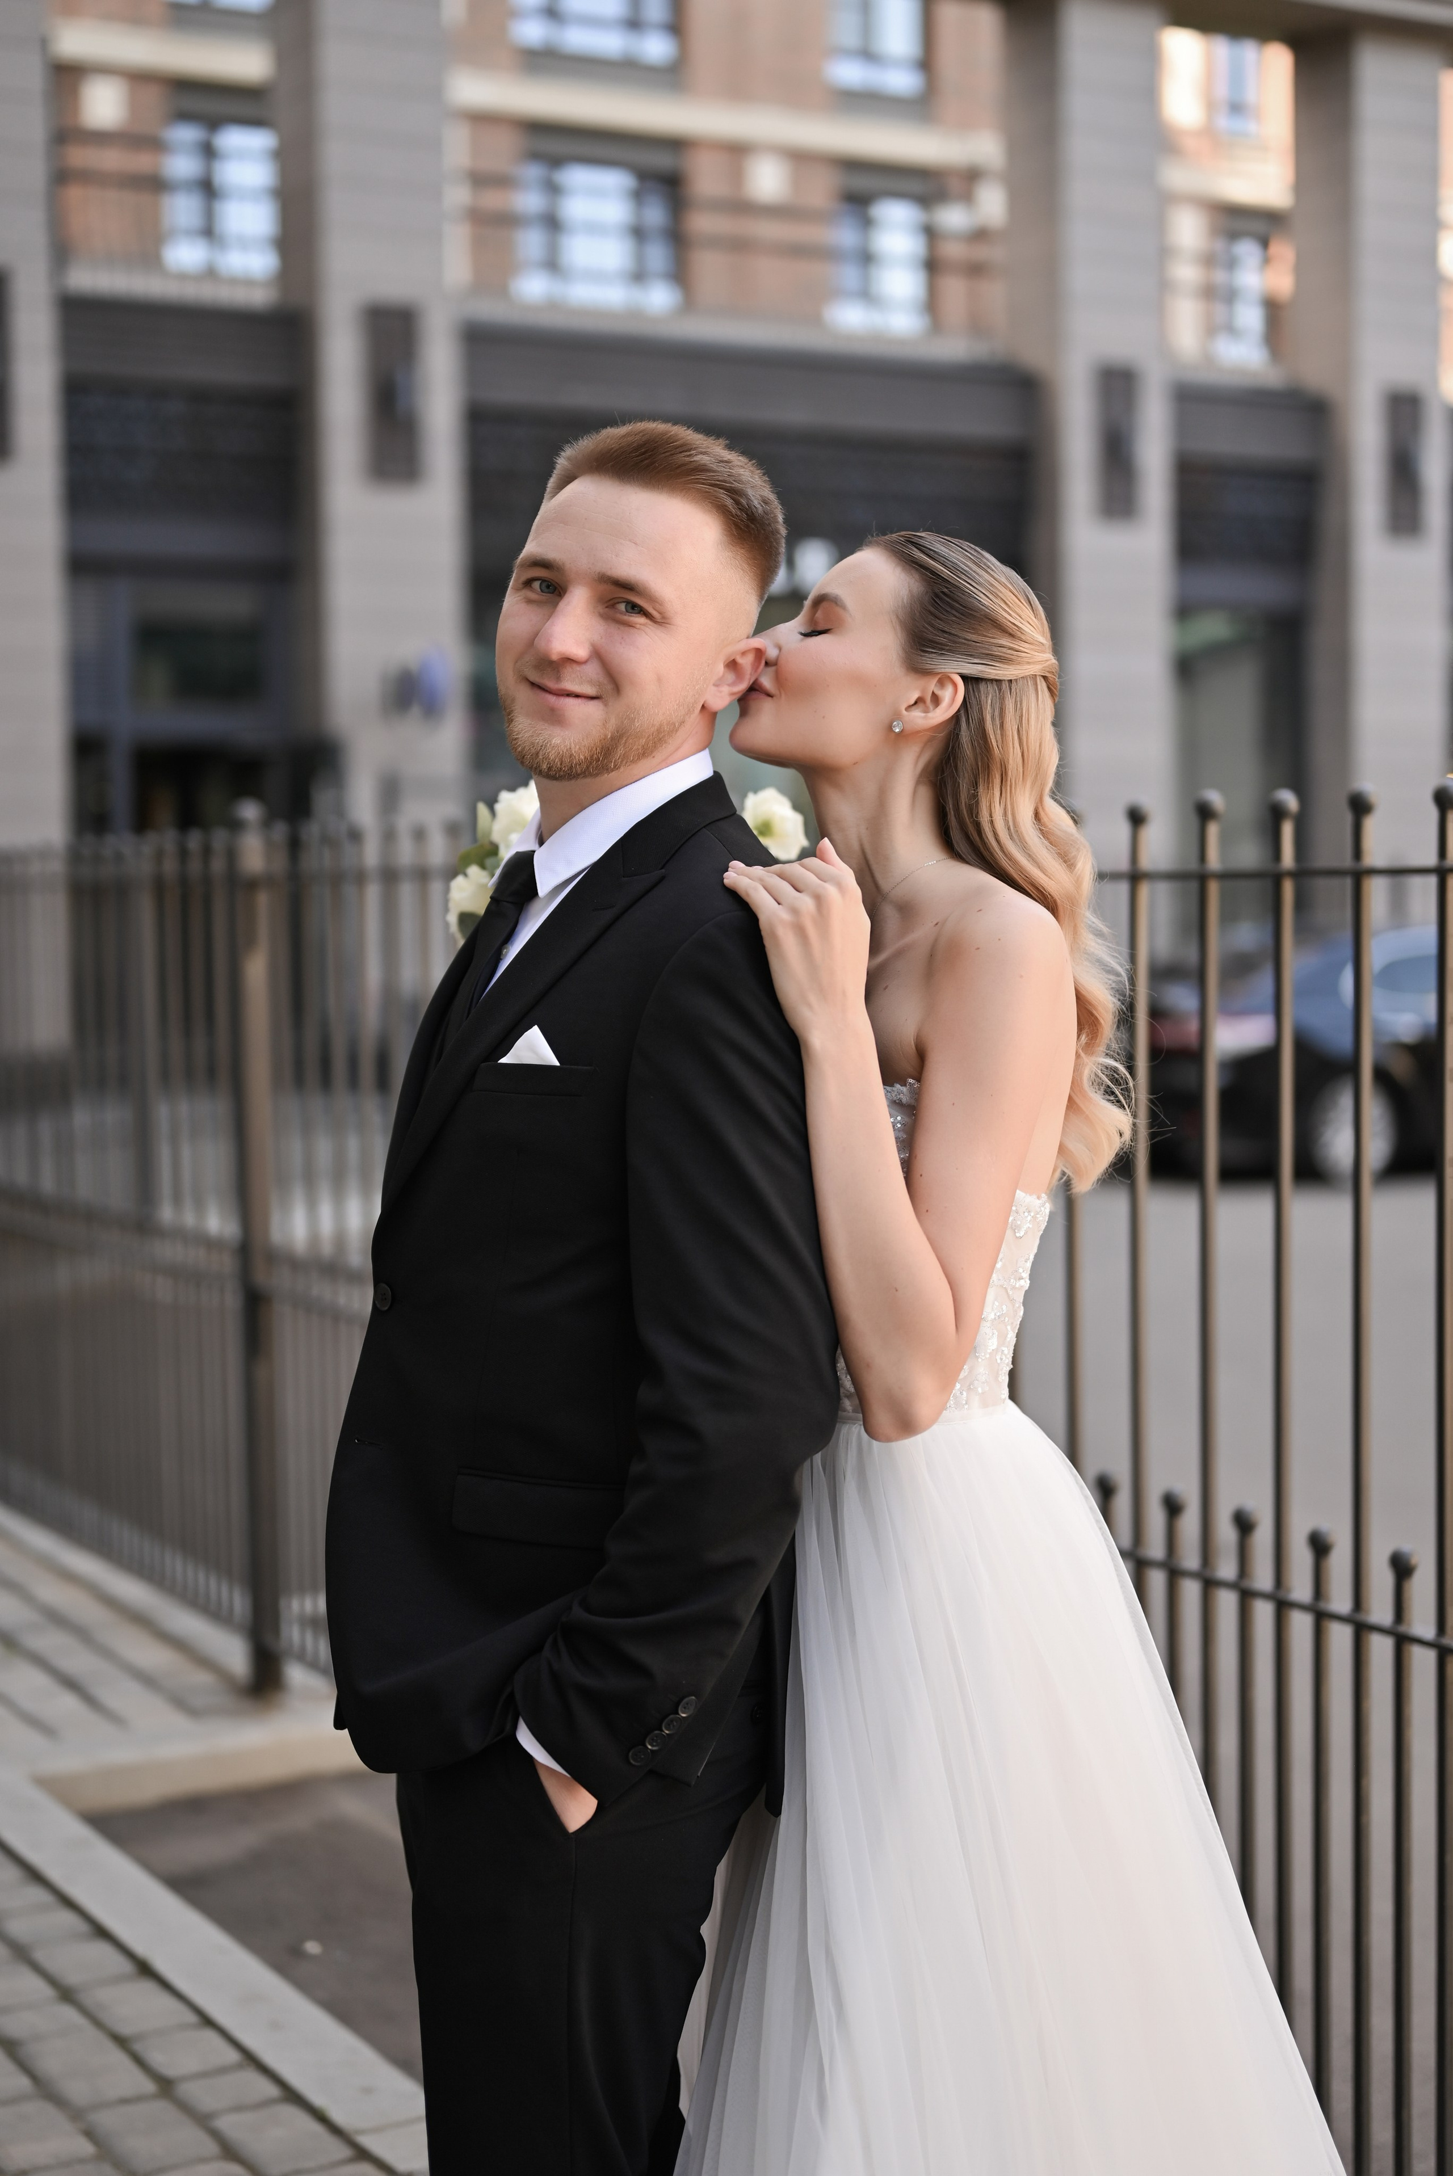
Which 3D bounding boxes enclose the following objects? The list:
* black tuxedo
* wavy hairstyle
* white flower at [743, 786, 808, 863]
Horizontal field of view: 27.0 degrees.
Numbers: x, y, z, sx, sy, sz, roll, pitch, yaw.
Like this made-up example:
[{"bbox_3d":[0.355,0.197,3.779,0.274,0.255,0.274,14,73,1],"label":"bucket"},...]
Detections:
[{"bbox_3d":[-0.110,0.510,2.240,0.340,1.470,0.490,-2,2,-26],"label":"black tuxedo"},{"bbox_3d":[0.208,-0.172,2.300,0.195,0.485,0.200,-1,2,-2],"label":"wavy hairstyle"},{"bbox_3d":[0.035,-0.203,2.330,0.060,0.060,0.045,-1,4,0],"label":"white flower"}]

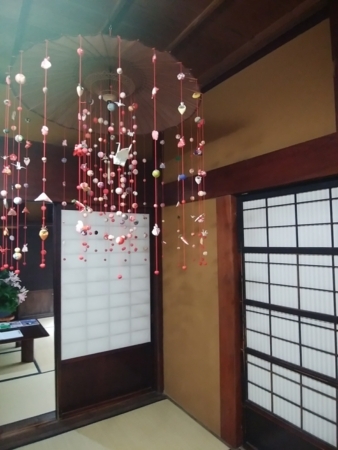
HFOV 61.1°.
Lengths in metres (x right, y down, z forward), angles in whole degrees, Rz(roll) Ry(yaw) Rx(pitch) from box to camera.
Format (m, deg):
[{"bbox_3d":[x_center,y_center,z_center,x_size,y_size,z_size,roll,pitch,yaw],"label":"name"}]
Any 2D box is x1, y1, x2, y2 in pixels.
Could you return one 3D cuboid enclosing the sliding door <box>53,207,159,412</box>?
[{"bbox_3d":[-0.510,0.696,2.575,0.955,1.760,0.060,2,-5,-29],"label":"sliding door"}]

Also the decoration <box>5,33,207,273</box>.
[{"bbox_3d":[-0.345,-0.360,1.700,1.100,1.210,1.100,2,-5,-29],"label":"decoration"}]

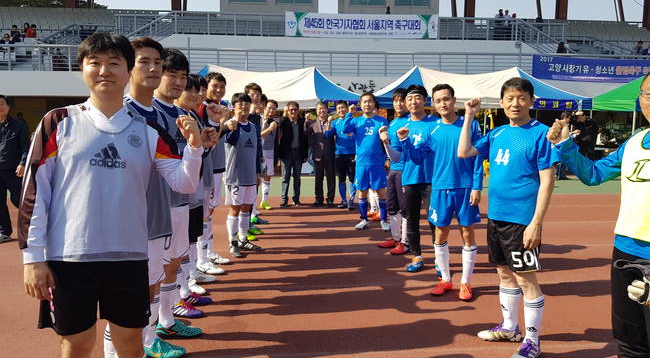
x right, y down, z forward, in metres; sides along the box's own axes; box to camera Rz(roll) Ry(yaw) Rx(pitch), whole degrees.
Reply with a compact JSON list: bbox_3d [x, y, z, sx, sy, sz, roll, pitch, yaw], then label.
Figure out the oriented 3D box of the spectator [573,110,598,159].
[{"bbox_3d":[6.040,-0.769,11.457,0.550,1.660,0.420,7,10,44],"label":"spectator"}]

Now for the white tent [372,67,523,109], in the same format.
[{"bbox_3d":[4.184,-1.855,14.660,6.000,2.920,3.000,0,7,-4],"label":"white tent"}]

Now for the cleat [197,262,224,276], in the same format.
[{"bbox_3d":[-1.106,0.841,4.734,0.290,0.105,0.105,3,8,24],"label":"cleat"}]

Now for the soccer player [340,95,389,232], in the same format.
[{"bbox_3d":[0.560,-0.225,6.437,0.620,1.790,0.420,2,7,11],"label":"soccer player"}]

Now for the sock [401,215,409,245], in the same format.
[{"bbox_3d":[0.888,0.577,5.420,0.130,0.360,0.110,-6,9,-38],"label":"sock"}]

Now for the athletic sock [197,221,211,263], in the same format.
[{"bbox_3d":[-1.172,0.608,4.710,0.135,0.410,0.120,3,8,24],"label":"athletic sock"}]

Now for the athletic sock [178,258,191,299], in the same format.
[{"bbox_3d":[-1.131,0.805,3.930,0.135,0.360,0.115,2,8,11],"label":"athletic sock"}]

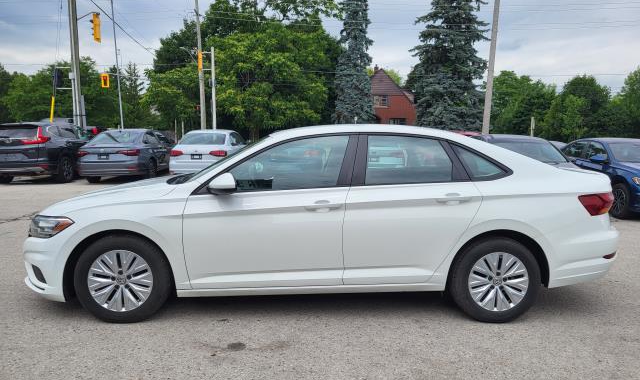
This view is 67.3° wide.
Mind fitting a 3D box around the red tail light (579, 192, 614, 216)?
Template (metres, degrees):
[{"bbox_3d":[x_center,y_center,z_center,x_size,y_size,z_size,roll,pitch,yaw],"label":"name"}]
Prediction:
[{"bbox_3d":[2.058,0.095,3.586,0.360,0.165,0.320,0,7,-2],"label":"red tail light"}]

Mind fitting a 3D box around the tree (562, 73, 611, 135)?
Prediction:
[{"bbox_3d":[26.555,-7.340,47.715,5.192,8.090,5.200,4,7,29],"label":"tree"}]

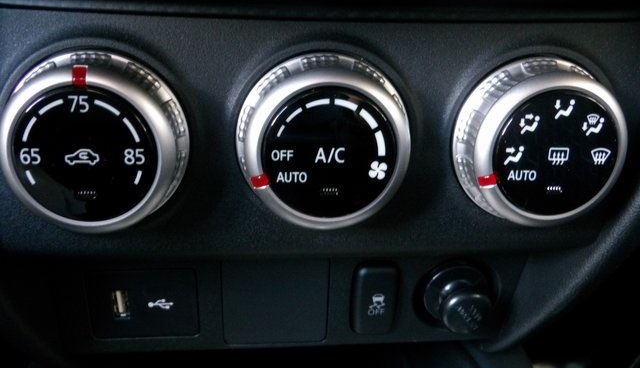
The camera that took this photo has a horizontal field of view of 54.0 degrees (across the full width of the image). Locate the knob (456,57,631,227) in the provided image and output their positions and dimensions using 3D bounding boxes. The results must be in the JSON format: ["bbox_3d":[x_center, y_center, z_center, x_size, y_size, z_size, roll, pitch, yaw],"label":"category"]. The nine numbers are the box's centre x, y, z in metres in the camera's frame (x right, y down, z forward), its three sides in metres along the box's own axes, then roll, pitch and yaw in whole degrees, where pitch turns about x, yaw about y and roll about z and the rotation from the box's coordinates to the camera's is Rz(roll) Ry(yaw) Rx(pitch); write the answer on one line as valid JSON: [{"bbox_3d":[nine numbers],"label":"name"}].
[{"bbox_3d":[0.077,-0.012,0.214,0.060,0.060,0.018,0,15,-6],"label":"knob"}]

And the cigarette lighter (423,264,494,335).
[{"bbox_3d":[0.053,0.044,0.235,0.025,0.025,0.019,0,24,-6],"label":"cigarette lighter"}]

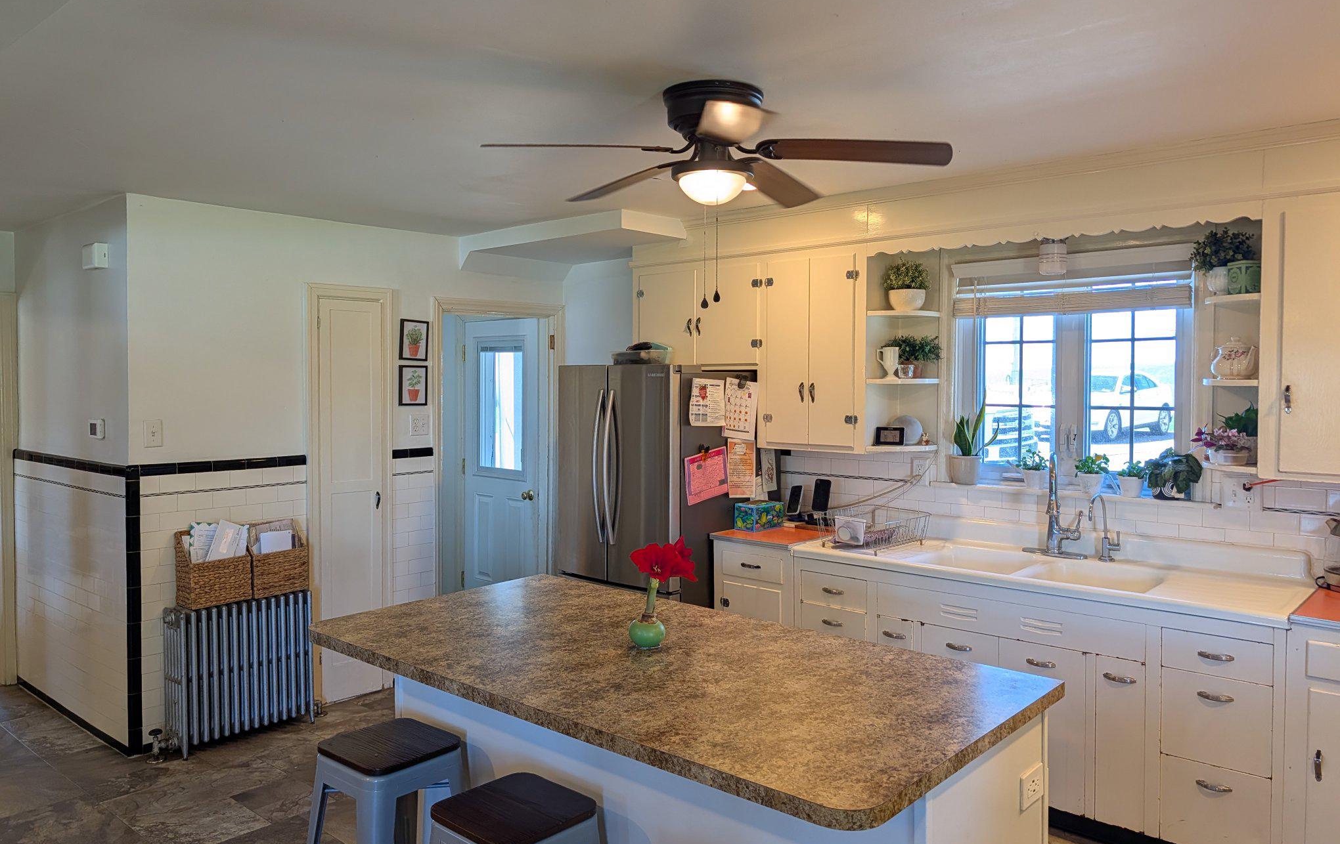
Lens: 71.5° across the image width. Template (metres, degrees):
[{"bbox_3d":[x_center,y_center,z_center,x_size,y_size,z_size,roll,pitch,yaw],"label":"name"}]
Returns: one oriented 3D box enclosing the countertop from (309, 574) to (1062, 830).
[{"bbox_3d":[-0.072,0.622,2.457,1.845,0.039,0.965,2,3,41],"label":"countertop"}]

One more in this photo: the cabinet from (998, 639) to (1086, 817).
[{"bbox_3d":[1.520,1.092,3.580,0.314,0.575,0.550,2,3,41],"label":"cabinet"}]

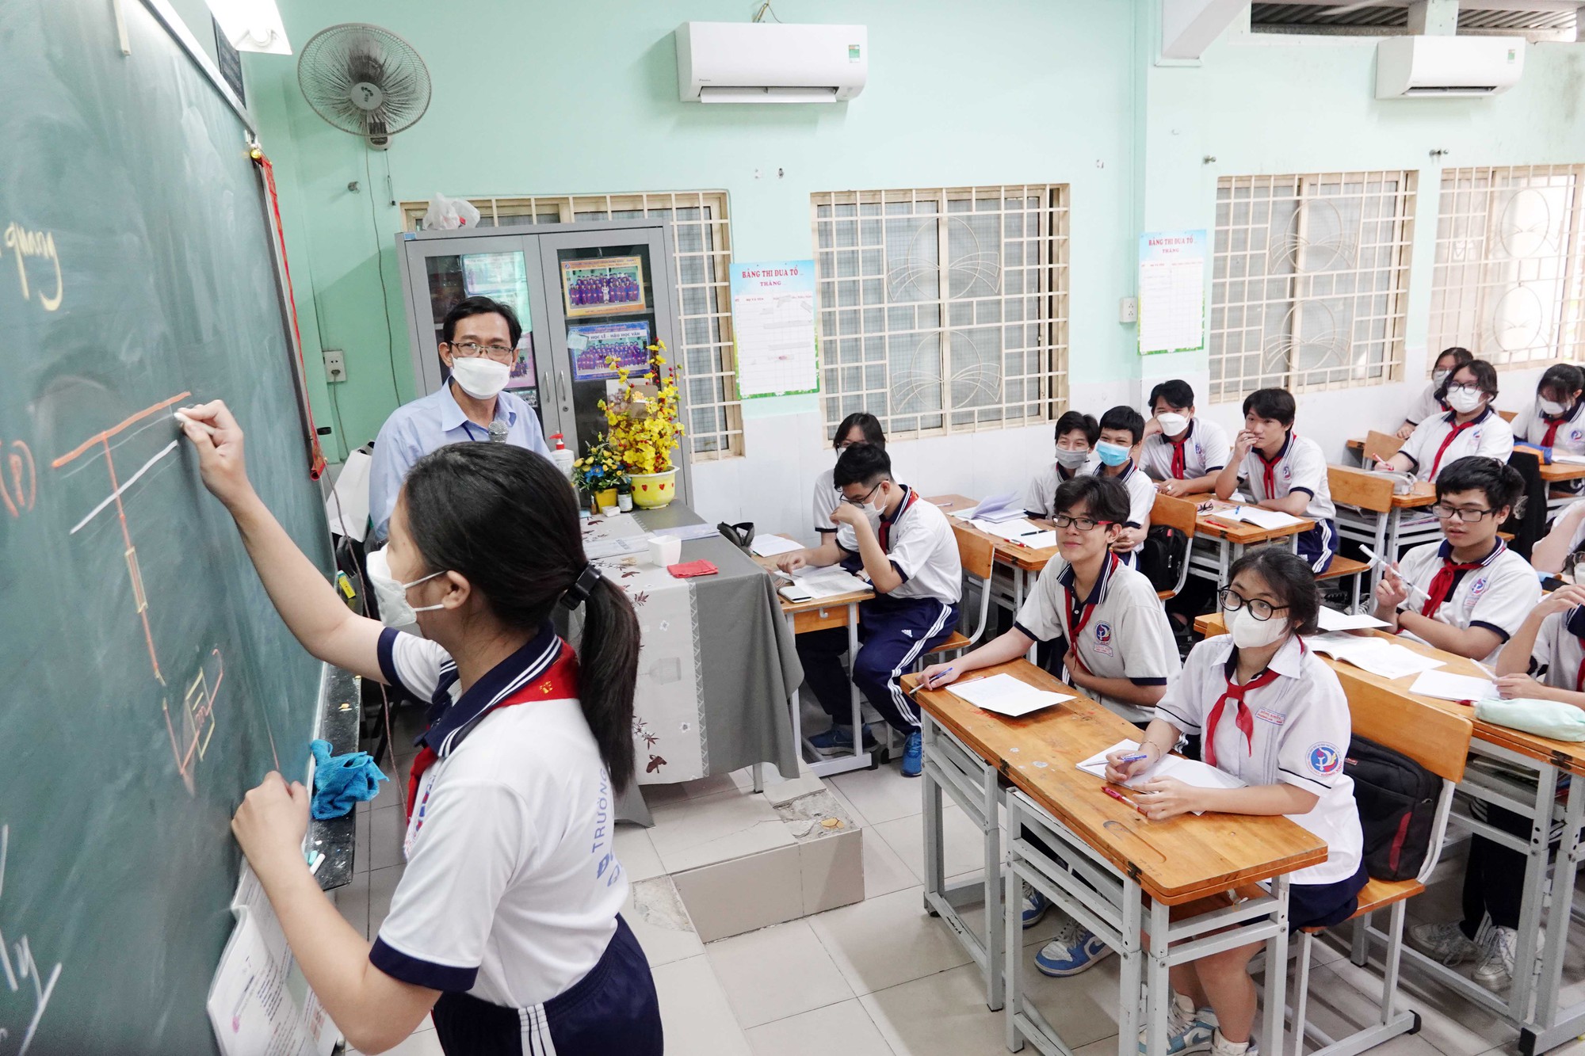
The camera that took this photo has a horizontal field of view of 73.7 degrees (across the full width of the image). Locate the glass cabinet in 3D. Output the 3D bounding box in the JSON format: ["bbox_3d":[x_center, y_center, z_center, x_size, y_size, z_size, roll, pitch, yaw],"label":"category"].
[{"bbox_3d":[-0.975,-0.267,4.402,1.010,1.870,0.430,-7,14,-13],"label":"glass cabinet"}]

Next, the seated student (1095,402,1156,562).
[{"bbox_3d":[1.351,0.110,4.637,0.700,1.260,0.450,-13,17,-34],"label":"seated student"}]

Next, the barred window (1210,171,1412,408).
[{"bbox_3d":[2.961,-1.381,6.022,1.400,1.210,0.110,-8,15,-18],"label":"barred window"}]

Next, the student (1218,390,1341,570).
[{"bbox_3d":[2.222,-0.011,4.906,0.740,1.270,0.520,-10,15,-26],"label":"student"}]

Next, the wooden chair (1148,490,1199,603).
[{"bbox_3d":[1.492,0.293,4.769,0.460,0.830,0.390,-8,15,-18],"label":"wooden chair"}]

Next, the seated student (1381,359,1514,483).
[{"bbox_3d":[3.301,-0.188,5.326,0.720,1.290,0.530,-11,16,-29],"label":"seated student"}]

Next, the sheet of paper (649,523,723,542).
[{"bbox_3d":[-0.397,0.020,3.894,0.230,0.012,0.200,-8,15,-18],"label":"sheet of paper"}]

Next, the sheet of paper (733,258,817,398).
[{"bbox_3d":[-0.072,-0.939,5.009,0.412,0.622,0.010,-8,15,-18],"label":"sheet of paper"}]

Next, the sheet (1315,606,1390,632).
[{"bbox_3d":[1.741,0.283,3.378,0.210,0.030,0.270,-8,15,-18],"label":"sheet"}]

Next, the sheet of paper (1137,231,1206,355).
[{"bbox_3d":[2.006,-1.241,5.565,0.425,0.625,0.010,-8,15,-18],"label":"sheet of paper"}]

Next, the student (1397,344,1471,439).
[{"bbox_3d":[3.889,-0.433,6.219,0.720,1.260,0.500,-11,16,-29],"label":"student"}]

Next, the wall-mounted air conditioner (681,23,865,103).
[{"bbox_3d":[-0.081,-2.013,4.606,0.785,0.292,0.235,-8,15,-18],"label":"wall-mounted air conditioner"}]

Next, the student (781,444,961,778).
[{"bbox_3d":[0.329,0.298,4.105,0.760,1.270,0.530,-9,15,-21],"label":"student"}]

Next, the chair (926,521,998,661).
[{"bbox_3d":[0.508,0.471,4.322,0.550,0.810,0.390,-8,15,-18],"label":"chair"}]

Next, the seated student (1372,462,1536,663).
[{"bbox_3d":[1.950,0.412,3.303,0.680,1.260,0.480,-12,16,-30],"label":"seated student"}]

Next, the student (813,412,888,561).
[{"bbox_3d":[0.224,0.140,4.740,0.700,1.280,0.450,-13,17,-32],"label":"student"}]

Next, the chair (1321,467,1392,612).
[{"bbox_3d":[2.511,0.167,5.038,0.460,0.830,0.390,-8,15,-18],"label":"chair"}]

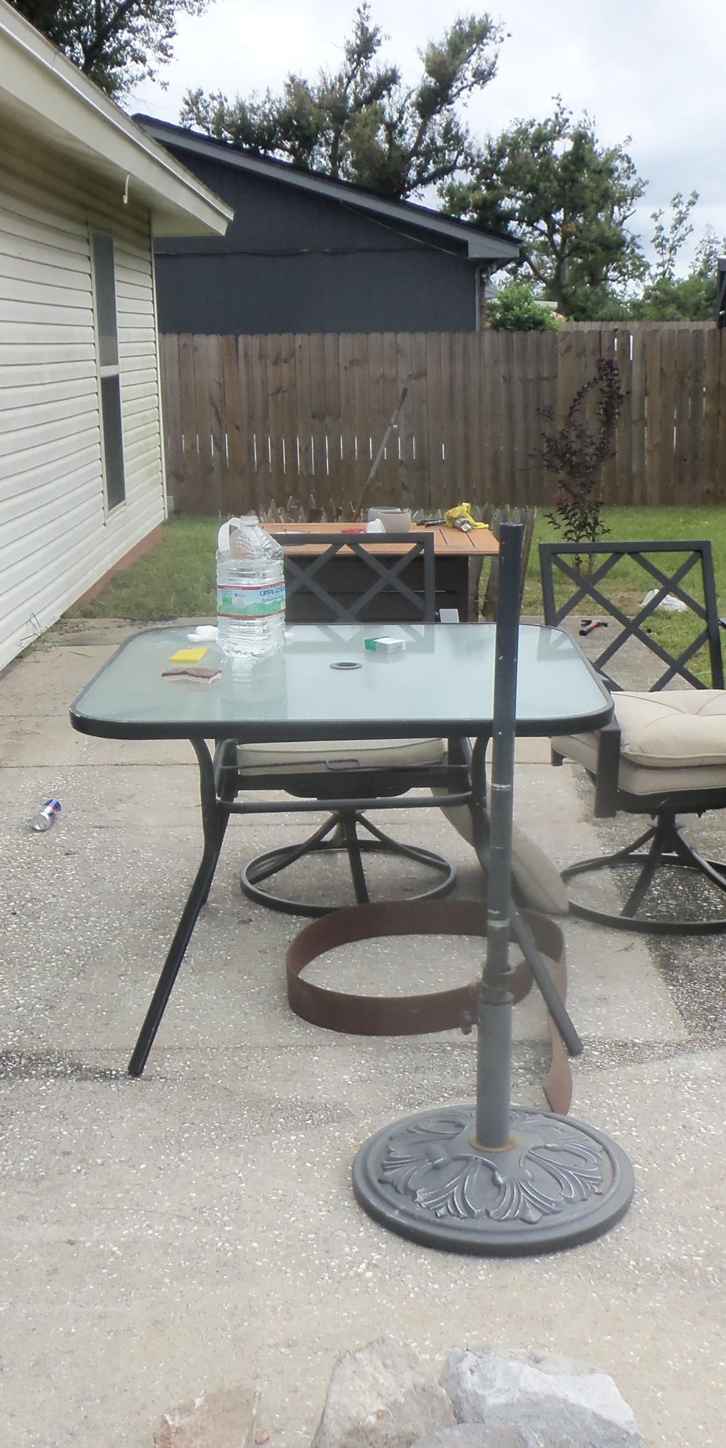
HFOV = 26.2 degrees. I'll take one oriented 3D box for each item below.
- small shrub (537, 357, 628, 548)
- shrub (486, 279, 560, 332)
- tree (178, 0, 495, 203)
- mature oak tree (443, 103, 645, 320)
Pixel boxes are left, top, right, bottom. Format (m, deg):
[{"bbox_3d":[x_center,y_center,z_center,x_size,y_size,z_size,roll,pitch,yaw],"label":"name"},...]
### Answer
[{"bbox_3d":[1.427,-1.657,10.170,0.570,1.410,0.550,-1,14,0],"label":"small shrub"},{"bbox_3d":[2.398,-5.445,23.891,1.290,2.550,1.250,-1,14,0],"label":"shrub"},{"bbox_3d":[-0.551,-12.401,38.145,8.060,9.340,8.000,-1,14,0],"label":"tree"},{"bbox_3d":[4.851,-12.651,42.202,5.430,7.580,5.600,-1,14,0],"label":"mature oak tree"}]

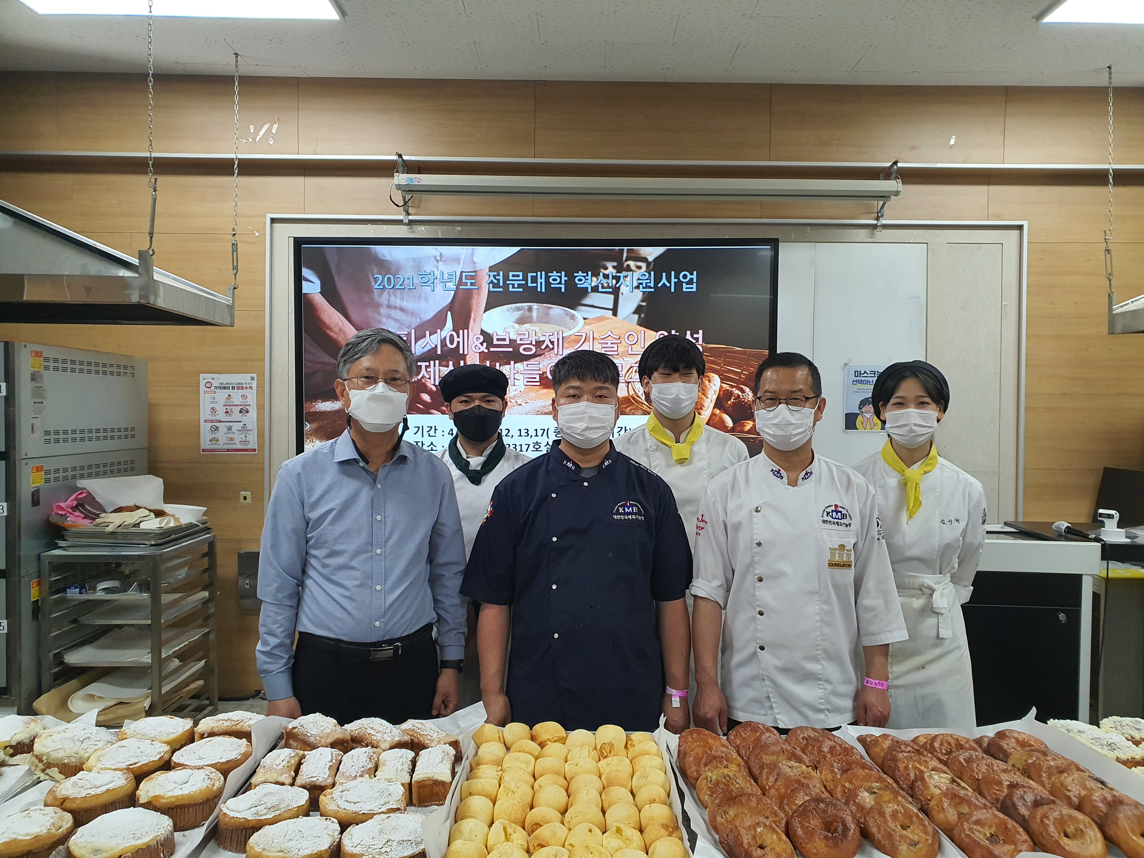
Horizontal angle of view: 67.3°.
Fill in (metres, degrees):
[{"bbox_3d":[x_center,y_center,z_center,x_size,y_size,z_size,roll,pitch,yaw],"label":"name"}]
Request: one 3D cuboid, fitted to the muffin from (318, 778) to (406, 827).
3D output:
[{"bbox_3d":[-0.350,0.641,1.435,0.140,0.063,0.133,1,1,0],"label":"muffin"}]

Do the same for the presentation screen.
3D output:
[{"bbox_3d":[-0.173,-0.242,4.200,2.350,1.380,0.080,0,3,0],"label":"presentation screen"}]

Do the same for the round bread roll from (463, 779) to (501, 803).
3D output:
[{"bbox_3d":[-0.149,0.607,1.423,0.062,0.048,0.062,0,1,0],"label":"round bread roll"}]

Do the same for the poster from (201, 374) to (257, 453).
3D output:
[{"bbox_3d":[-1.812,-0.080,4.540,0.297,0.420,0.008,0,1,-1],"label":"poster"}]

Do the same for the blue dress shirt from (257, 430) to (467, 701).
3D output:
[{"bbox_3d":[-0.508,0.328,2.080,0.500,0.650,0.280,0,1,-18],"label":"blue dress shirt"}]

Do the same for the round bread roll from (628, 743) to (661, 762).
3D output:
[{"bbox_3d":[0.145,0.653,1.716,0.064,0.048,0.064,0,1,0],"label":"round bread roll"}]

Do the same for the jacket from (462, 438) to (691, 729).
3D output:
[{"bbox_3d":[0.013,0.405,2.230,0.595,0.755,0.300,1,1,0],"label":"jacket"}]

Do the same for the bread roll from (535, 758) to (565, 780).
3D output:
[{"bbox_3d":[-0.041,0.649,1.630,0.061,0.045,0.062,1,1,0],"label":"bread roll"}]

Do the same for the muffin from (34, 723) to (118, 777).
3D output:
[{"bbox_3d":[-0.985,0.628,1.707,0.144,0.070,0.144,1,1,0],"label":"muffin"}]

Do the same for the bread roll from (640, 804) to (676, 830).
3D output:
[{"bbox_3d":[0.144,0.659,1.447,0.061,0.048,0.061,0,1,0],"label":"bread roll"}]

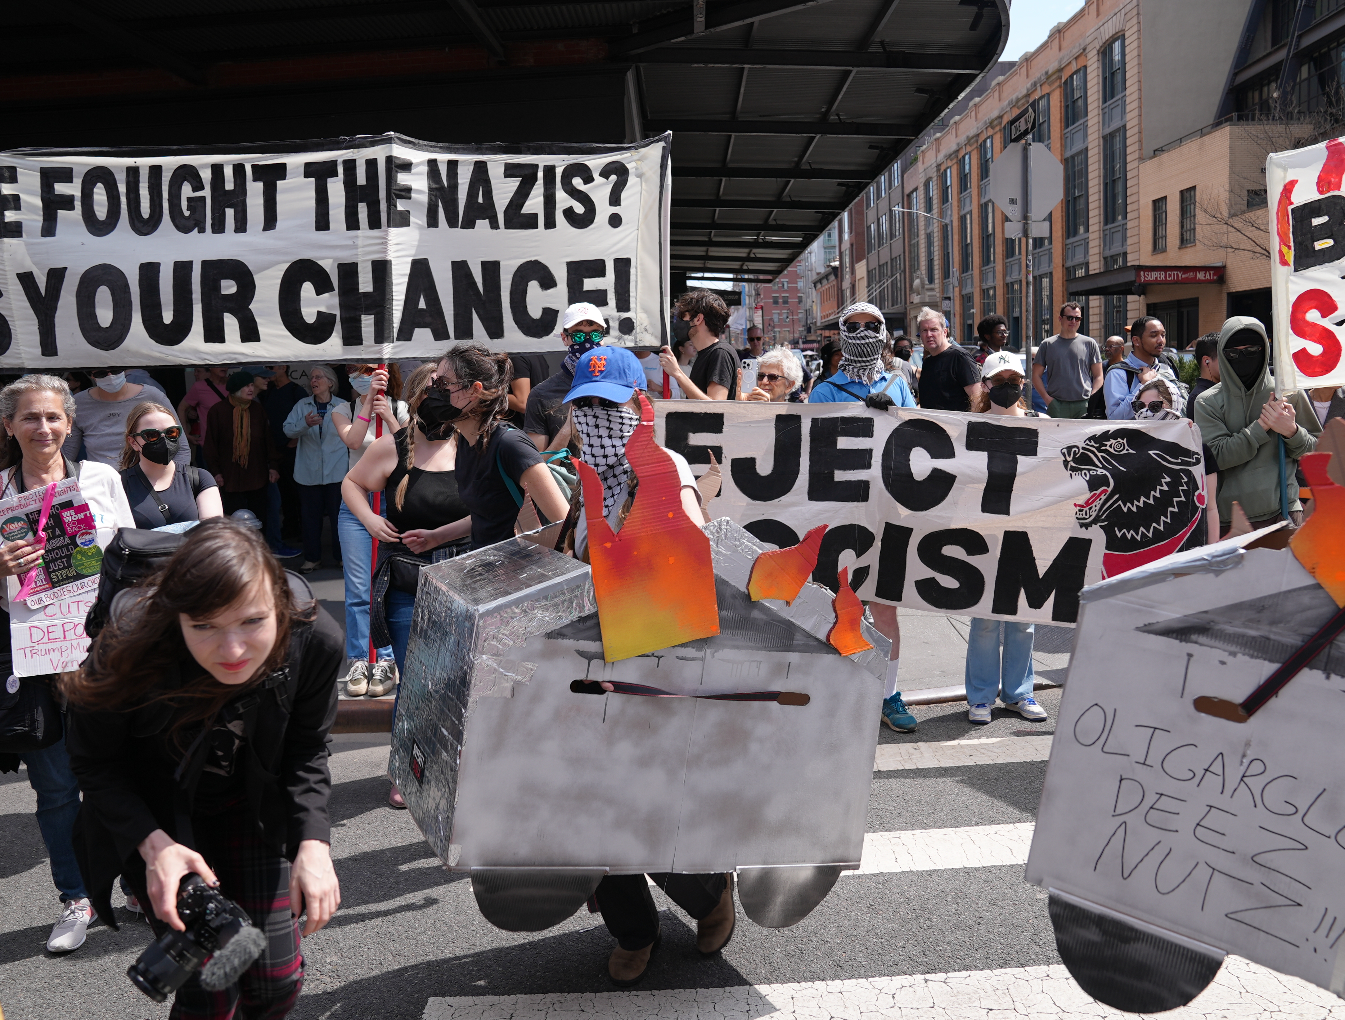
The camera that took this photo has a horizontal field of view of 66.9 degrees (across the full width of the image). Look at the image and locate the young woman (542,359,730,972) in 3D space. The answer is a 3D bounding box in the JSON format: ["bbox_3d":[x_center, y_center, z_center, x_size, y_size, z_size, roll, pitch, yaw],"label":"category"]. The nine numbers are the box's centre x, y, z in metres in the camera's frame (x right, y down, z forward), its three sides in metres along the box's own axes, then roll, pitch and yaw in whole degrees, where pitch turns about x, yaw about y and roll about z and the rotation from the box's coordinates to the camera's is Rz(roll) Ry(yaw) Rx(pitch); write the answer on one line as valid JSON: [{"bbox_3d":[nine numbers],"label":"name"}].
[{"bbox_3d":[-0.101,0.406,2.718,0.500,1.650,0.500,-2,9,15],"label":"young woman"}]

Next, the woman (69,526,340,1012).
[{"bbox_3d":[-0.691,0.710,1.696,0.550,1.460,0.720,-7,10,-18],"label":"woman"}]

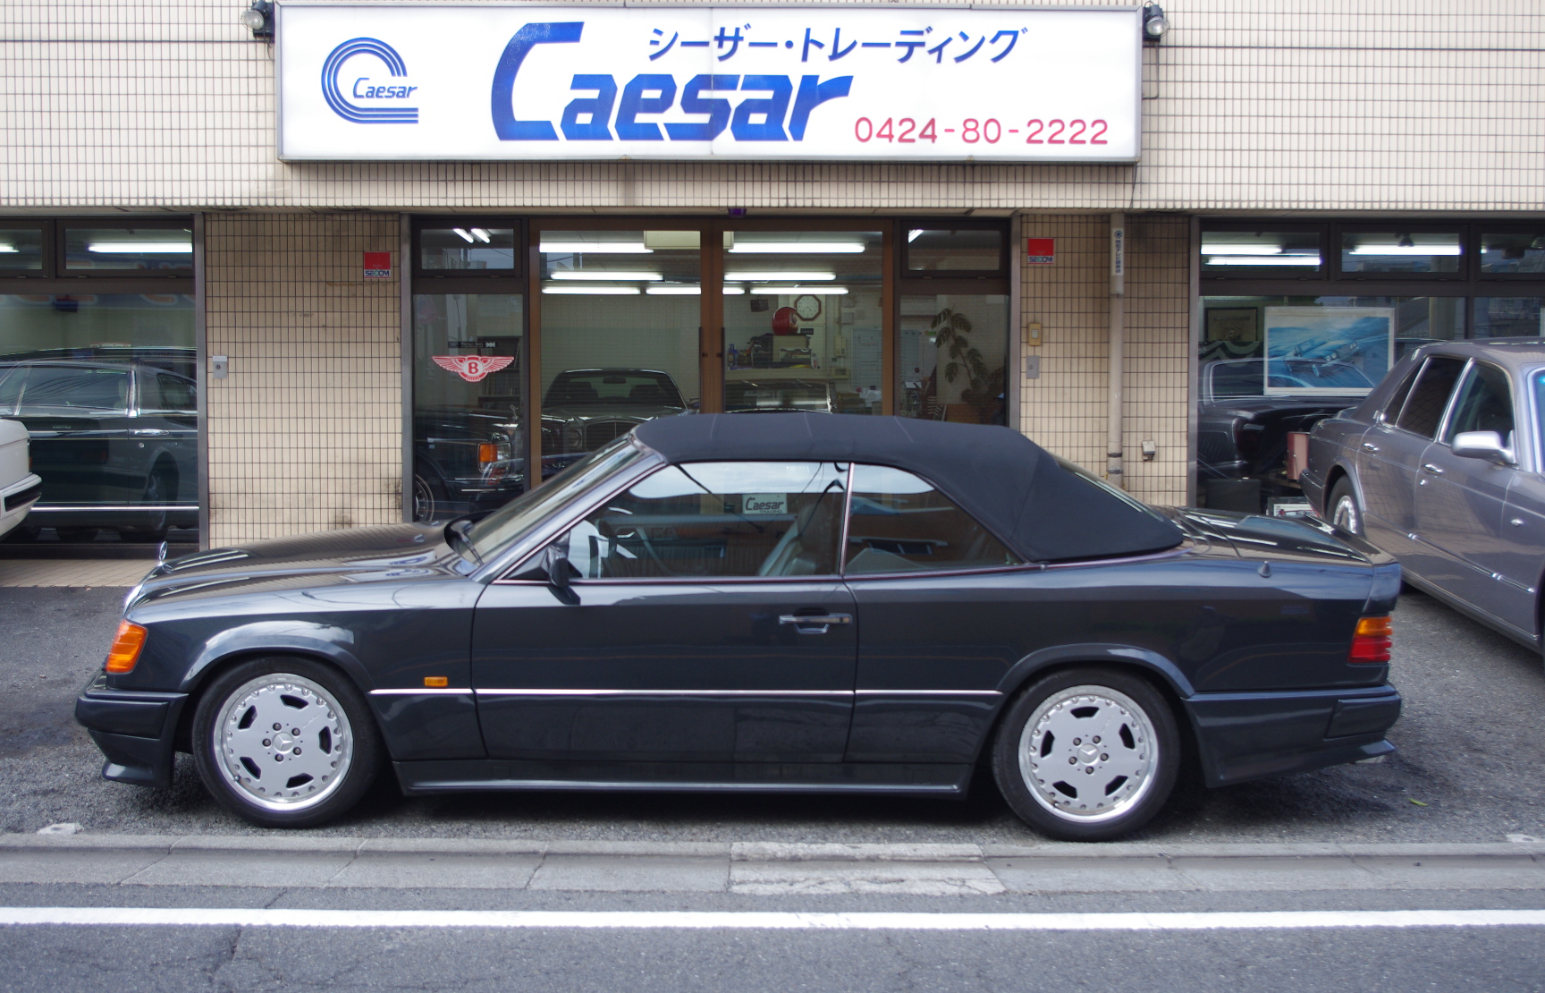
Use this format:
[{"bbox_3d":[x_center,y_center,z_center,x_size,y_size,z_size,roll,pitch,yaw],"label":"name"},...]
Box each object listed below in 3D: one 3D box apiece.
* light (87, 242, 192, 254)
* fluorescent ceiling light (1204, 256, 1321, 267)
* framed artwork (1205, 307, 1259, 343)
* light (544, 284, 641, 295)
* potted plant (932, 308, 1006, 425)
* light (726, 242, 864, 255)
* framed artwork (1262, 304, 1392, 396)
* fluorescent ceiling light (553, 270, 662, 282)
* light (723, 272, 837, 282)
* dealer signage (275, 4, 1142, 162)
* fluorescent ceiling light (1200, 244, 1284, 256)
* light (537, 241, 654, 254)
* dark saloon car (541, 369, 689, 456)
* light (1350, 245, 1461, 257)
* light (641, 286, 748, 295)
[{"bbox_3d":[-5.442,-2.189,15.900,1.230,0.100,0.200,0,3,0],"label":"light"},{"bbox_3d":[4.749,-2.250,17.250,1.230,0.100,0.200,0,3,0],"label":"fluorescent ceiling light"},{"bbox_3d":[5.784,-2.149,22.628,0.660,0.460,0.030,0,3,-2],"label":"framed artwork"},{"bbox_3d":[-2.213,-2.539,22.100,1.230,0.100,0.200,0,3,0],"label":"light"},{"bbox_3d":[1.535,-0.510,13.600,0.750,1.780,0.720,0,3,0],"label":"potted plant"},{"bbox_3d":[0.216,-2.156,15.648,1.210,0.100,0.140,0,3,-2],"label":"light"},{"bbox_3d":[3.891,-1.017,12.600,0.910,0.635,0.030,0,3,0],"label":"framed artwork"},{"bbox_3d":[-1.746,-2.328,19.040,1.210,0.100,0.140,0,3,-2],"label":"fluorescent ceiling light"},{"bbox_3d":[0.089,-2.333,19.101,1.210,0.100,0.140,0,3,-2],"label":"light"},{"bbox_3d":[-0.352,-2.397,10.477,4.990,0.905,0.190,0,3,-2],"label":"dealer signage"},{"bbox_3d":[3.847,-2.165,15.749,1.210,0.100,0.140,0,3,-2],"label":"fluorescent ceiling light"},{"bbox_3d":[-1.645,-2.194,15.900,1.230,0.100,0.200,0,3,0],"label":"light"},{"bbox_3d":[-1.685,-0.640,19.594,1.920,1.480,5.250,0,3,-5],"label":"dark saloon car"},{"bbox_3d":[5.685,-2.161,15.850,1.230,0.100,0.200,0,3,0],"label":"light"},{"bbox_3d":[-0.914,-2.453,21.486,1.210,0.100,0.140,0,3,-2],"label":"light"}]

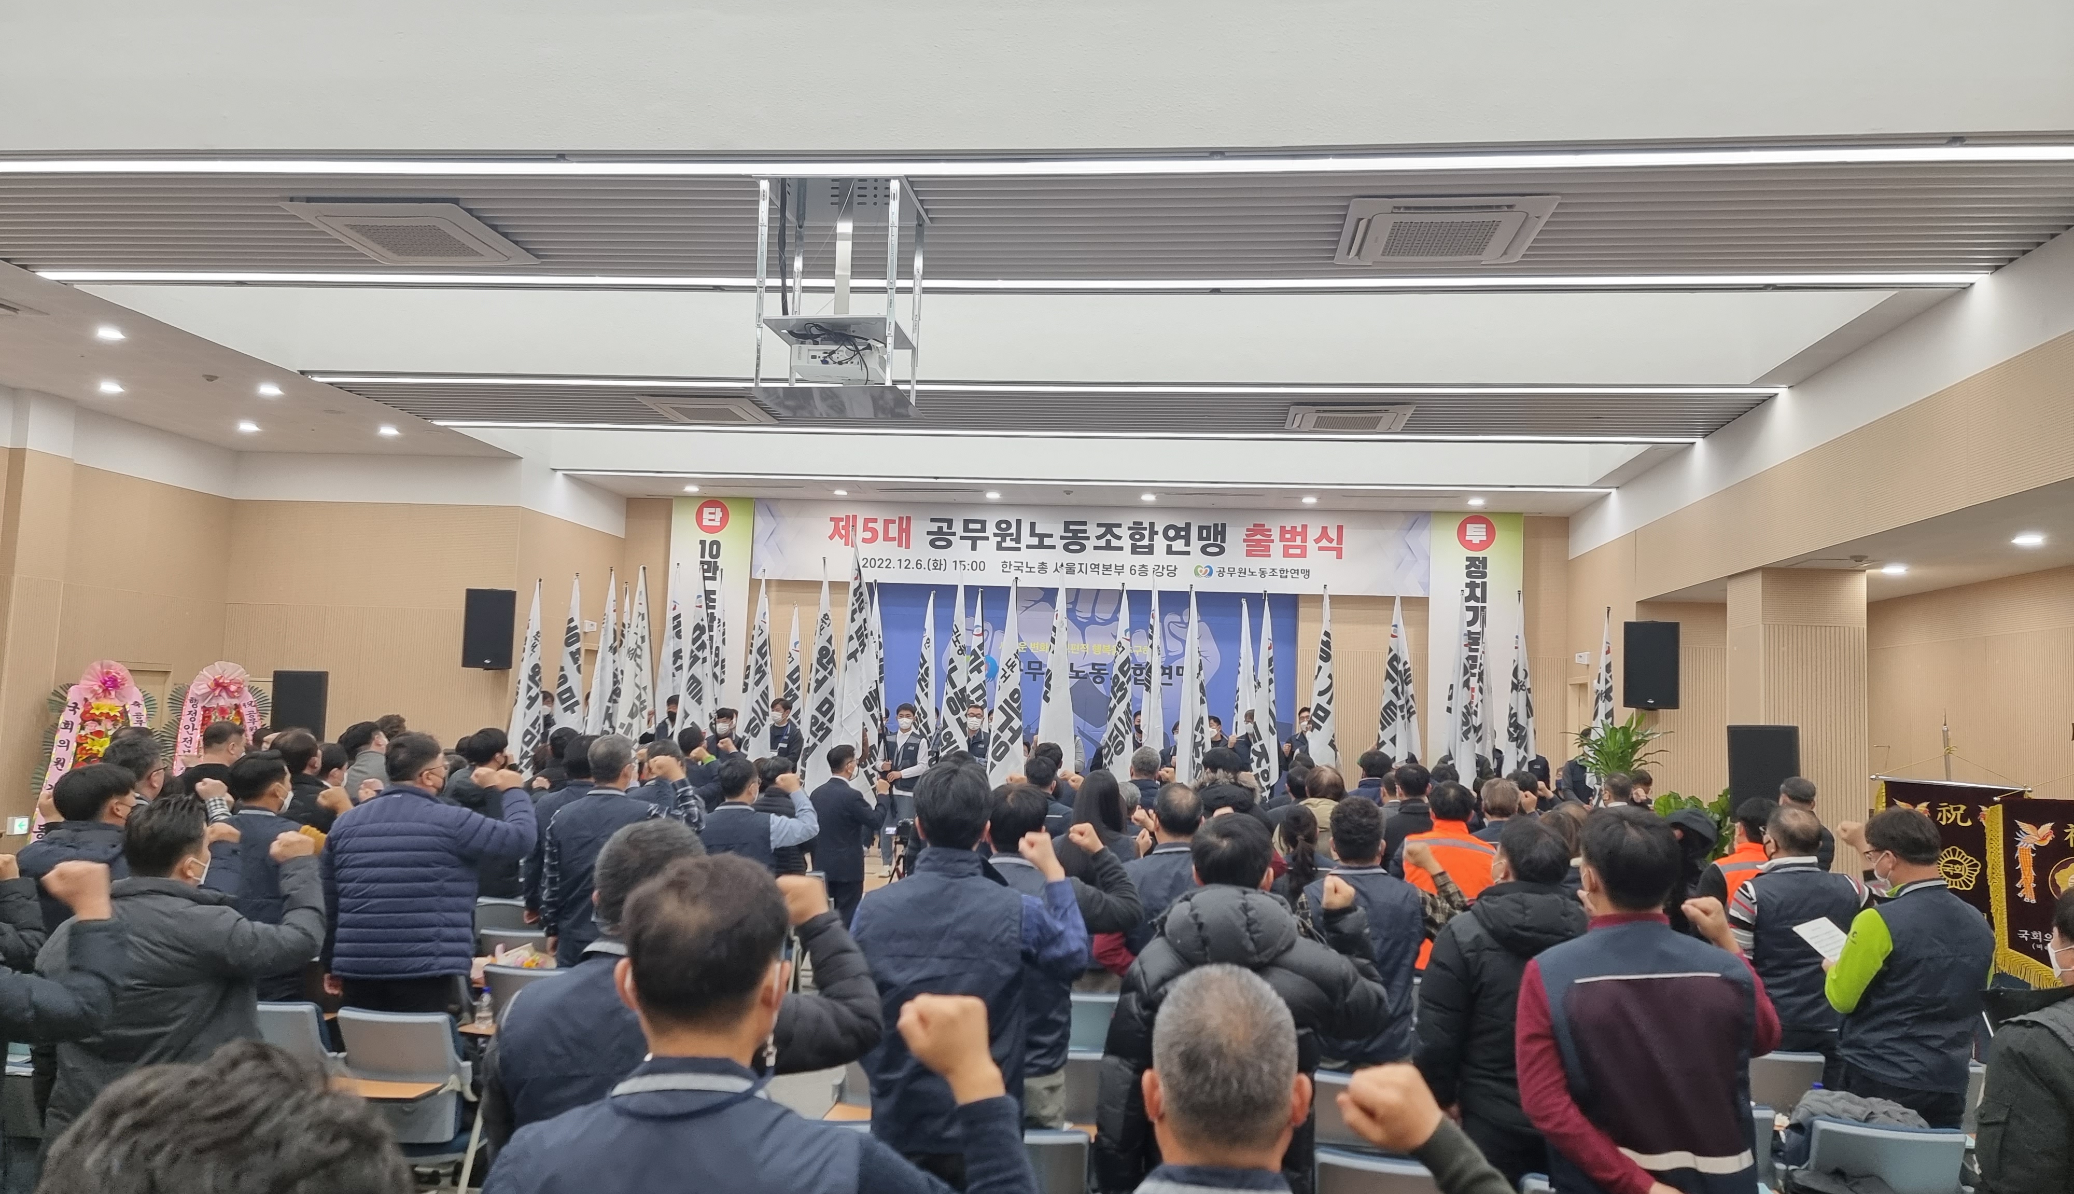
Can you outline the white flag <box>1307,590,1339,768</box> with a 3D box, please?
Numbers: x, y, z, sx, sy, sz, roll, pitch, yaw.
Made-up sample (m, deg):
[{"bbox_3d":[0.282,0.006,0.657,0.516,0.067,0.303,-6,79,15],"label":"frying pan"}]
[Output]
[{"bbox_3d":[2.918,0.905,14.638,0.360,2.000,0.270,2,-5,7],"label":"white flag"}]

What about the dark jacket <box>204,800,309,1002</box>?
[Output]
[{"bbox_3d":[-3.033,1.158,5.562,0.480,0.700,0.280,2,-5,7],"label":"dark jacket"}]

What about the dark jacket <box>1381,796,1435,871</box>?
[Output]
[{"bbox_3d":[1.896,1.361,7.300,0.500,0.700,0.300,2,-5,7],"label":"dark jacket"}]

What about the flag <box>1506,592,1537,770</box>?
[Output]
[{"bbox_3d":[4.688,0.882,13.920,0.320,1.850,0.220,2,-5,7],"label":"flag"}]

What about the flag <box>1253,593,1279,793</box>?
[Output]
[{"bbox_3d":[2.049,0.894,12.900,0.260,1.800,0.250,2,-5,7],"label":"flag"}]

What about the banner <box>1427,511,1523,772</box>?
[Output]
[{"bbox_3d":[4.885,0.559,16.048,1.000,3.000,0.030,2,-5,7],"label":"banner"}]

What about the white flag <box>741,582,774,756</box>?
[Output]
[{"bbox_3d":[-2.854,0.718,14.431,0.330,1.820,0.220,2,-5,7],"label":"white flag"}]

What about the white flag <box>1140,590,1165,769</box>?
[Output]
[{"bbox_3d":[1.193,0.921,14.838,0.310,2.000,0.270,2,-5,7],"label":"white flag"}]

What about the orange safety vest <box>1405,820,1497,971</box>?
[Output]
[{"bbox_3d":[1.655,1.189,5.750,0.420,0.630,0.280,2,-5,7],"label":"orange safety vest"}]

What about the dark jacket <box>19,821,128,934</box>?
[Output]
[{"bbox_3d":[-2.896,1.035,4.370,0.540,0.700,0.340,0,-5,21],"label":"dark jacket"}]

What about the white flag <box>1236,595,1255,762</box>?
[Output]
[{"bbox_3d":[2.006,0.979,14.027,0.300,1.950,0.220,2,-5,7],"label":"white flag"}]

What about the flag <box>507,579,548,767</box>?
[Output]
[{"bbox_3d":[-5.032,0.824,14.200,0.420,2.050,0.320,2,-5,7],"label":"flag"}]

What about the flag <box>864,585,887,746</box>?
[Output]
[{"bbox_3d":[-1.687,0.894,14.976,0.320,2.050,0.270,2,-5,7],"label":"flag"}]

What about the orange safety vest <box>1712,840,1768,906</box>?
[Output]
[{"bbox_3d":[3.436,1.497,6.875,0.470,0.640,0.280,2,-5,7],"label":"orange safety vest"}]

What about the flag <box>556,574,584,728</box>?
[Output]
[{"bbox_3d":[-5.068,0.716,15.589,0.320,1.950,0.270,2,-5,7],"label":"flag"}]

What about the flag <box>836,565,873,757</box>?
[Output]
[{"bbox_3d":[-1.585,0.613,12.500,0.330,1.800,0.280,3,-5,-5],"label":"flag"}]

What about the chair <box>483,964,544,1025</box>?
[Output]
[{"bbox_3d":[-2.014,1.939,6.053,0.540,0.820,0.580,2,-5,7],"label":"chair"}]

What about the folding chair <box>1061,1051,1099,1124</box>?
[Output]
[{"bbox_3d":[0.031,1.920,4.951,0.540,0.820,0.580,2,-5,7],"label":"folding chair"}]

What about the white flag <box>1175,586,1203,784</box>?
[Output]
[{"bbox_3d":[1.480,0.917,14.099,0.320,2.050,0.220,2,-5,7],"label":"white flag"}]

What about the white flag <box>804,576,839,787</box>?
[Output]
[{"bbox_3d":[-2.180,0.779,14.244,0.360,2.100,0.250,2,-5,7],"label":"white flag"}]

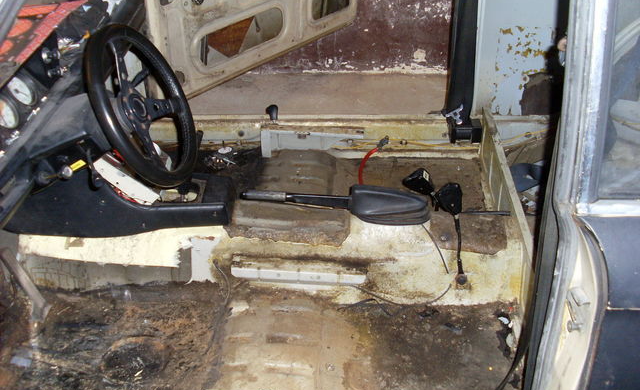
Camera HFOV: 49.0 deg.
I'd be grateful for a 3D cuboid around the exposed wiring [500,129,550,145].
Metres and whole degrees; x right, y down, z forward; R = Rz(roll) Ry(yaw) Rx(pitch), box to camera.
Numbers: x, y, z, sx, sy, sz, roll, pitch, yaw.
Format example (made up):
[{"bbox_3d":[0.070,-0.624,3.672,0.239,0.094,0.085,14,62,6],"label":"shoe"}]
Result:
[{"bbox_3d":[0.714,-0.200,2.441,0.175,0.050,0.040,0,33,2],"label":"exposed wiring"}]

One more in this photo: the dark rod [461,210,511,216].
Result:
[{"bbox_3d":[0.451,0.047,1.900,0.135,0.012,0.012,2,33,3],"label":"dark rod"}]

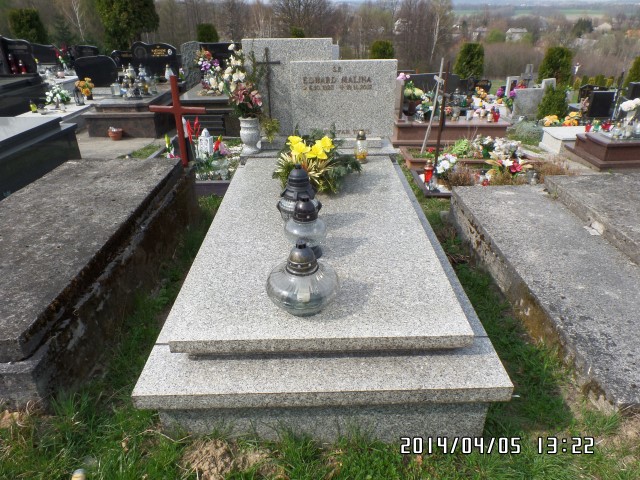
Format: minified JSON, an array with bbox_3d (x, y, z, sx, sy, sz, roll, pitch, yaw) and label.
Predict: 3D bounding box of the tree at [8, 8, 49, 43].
[{"bbox_3d":[-10.266,-7.355,15.000,1.250,1.750,1.250,-1,29,0],"label":"tree"}]

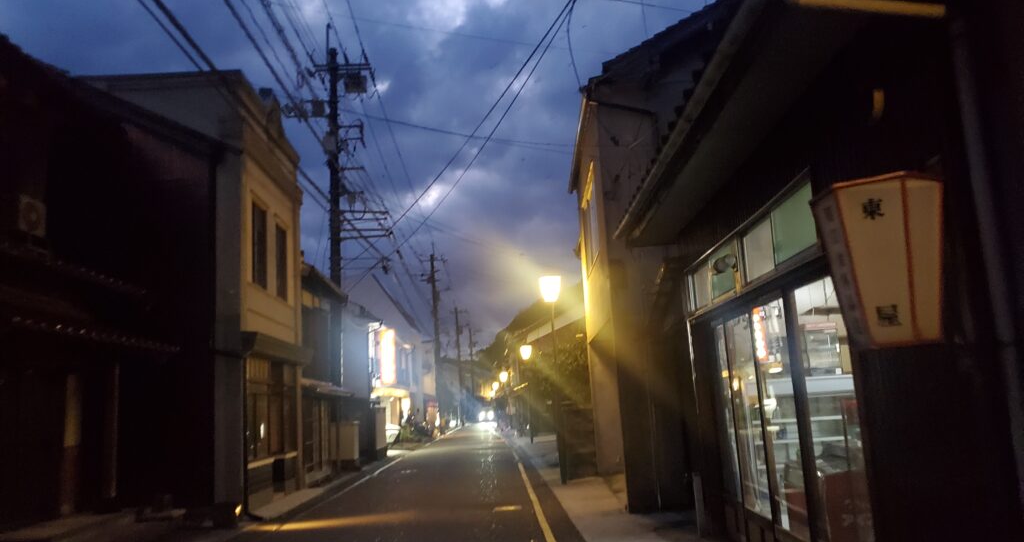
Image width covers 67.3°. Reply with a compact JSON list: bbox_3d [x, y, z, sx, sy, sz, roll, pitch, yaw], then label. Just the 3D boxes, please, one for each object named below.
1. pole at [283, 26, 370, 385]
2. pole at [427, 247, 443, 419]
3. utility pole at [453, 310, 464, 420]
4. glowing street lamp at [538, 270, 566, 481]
[{"bbox_3d":[-4.780,-0.875,20.473,2.500,12.140,0.900,-3,-10,-2],"label":"pole"},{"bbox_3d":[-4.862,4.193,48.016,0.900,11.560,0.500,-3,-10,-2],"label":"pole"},{"bbox_3d":[-4.928,8.851,72.586,0.800,10.890,0.500,-3,-10,-2],"label":"utility pole"},{"bbox_3d":[0.820,1.923,14.068,0.400,3.810,0.400,-3,-10,-2],"label":"glowing street lamp"}]

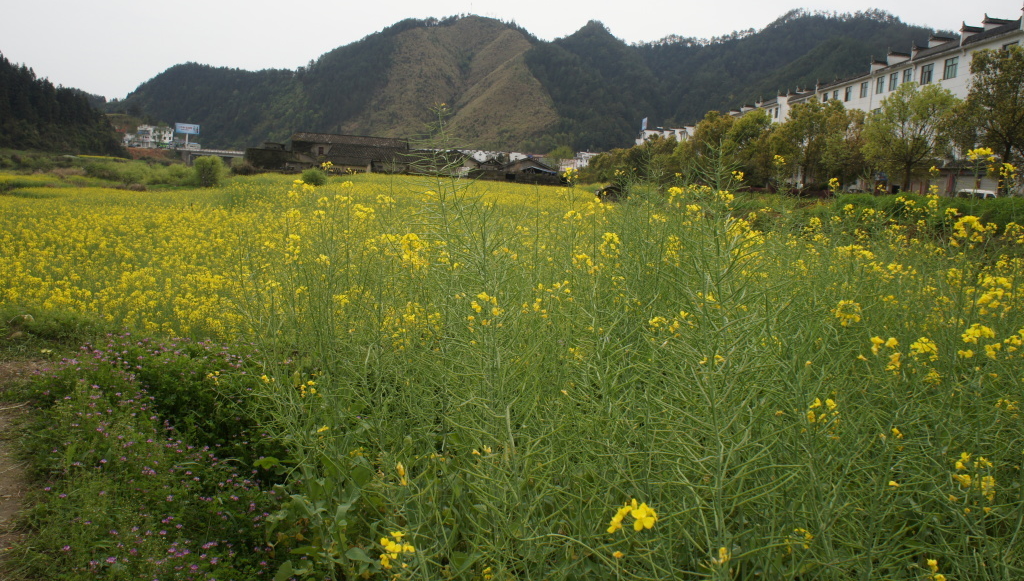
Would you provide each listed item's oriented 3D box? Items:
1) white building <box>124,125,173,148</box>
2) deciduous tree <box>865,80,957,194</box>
[{"bbox_3d":[-179.997,-76.257,380.000,21.000,11.200,12.000,-1,10,-20],"label":"white building"},{"bbox_3d":[27.453,-10.360,53.000,6.200,7.900,6.200,3,9,6],"label":"deciduous tree"}]

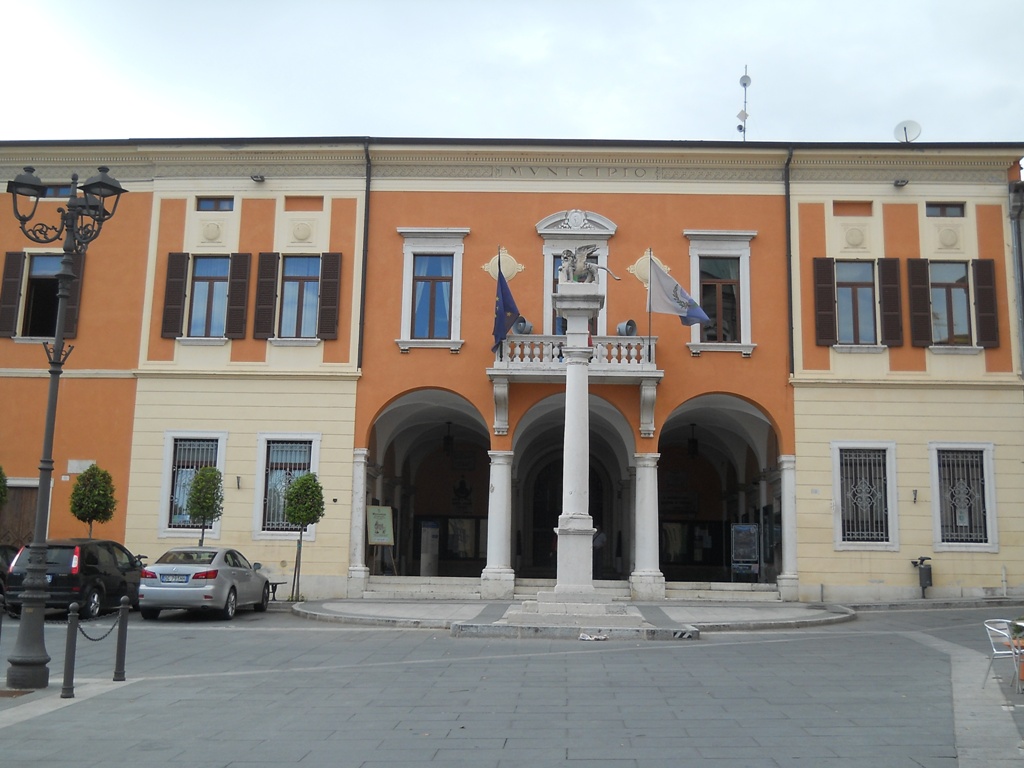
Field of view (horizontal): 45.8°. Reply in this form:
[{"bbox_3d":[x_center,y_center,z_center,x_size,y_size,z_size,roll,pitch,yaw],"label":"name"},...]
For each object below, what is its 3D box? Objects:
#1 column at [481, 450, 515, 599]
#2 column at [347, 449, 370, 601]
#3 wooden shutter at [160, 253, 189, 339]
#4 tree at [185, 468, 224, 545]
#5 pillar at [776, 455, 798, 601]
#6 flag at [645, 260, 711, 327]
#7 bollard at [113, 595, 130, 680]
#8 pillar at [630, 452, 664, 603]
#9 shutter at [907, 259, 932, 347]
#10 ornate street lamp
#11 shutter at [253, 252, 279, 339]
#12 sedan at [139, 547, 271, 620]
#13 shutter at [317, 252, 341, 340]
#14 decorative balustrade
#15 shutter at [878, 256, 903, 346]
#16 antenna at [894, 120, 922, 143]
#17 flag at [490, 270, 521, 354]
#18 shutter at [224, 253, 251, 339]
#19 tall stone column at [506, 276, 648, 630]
[{"bbox_3d":[-0.317,3.654,31.266,0.850,3.790,0.850,1,-12,1],"label":"column"},{"bbox_3d":[-3.833,3.580,31.186,0.573,3.817,0.550,1,-11,2],"label":"column"},{"bbox_3d":[-8.281,-2.180,29.866,0.499,2.167,0.060,1,-12,3],"label":"wooden shutter"},{"bbox_3d":[-7.480,3.609,29.345,0.889,3.247,0.889,1,-12,1],"label":"tree"},{"bbox_3d":[7.002,3.696,31.093,0.500,3.700,0.620,1,-12,1],"label":"pillar"},{"bbox_3d":[3.945,-2.182,28.699,1.495,1.694,0.350,1,-12,3],"label":"flag"},{"bbox_3d":[-4.503,2.939,14.038,0.140,0.960,0.140,1,-11,2],"label":"bollard"},{"bbox_3d":[3.194,3.395,28.693,0.788,3.417,0.788,1,-12,3],"label":"pillar"},{"bbox_3d":[10.595,-2.108,31.452,0.532,2.351,0.060,1,-11,2],"label":"shutter"},{"bbox_3d":[-5.320,0.418,14.132,1.460,6.020,1.400,1,-11,2],"label":"ornate street lamp"},{"bbox_3d":[-6.498,-2.328,32.149,0.532,2.349,0.060,1,-11,2],"label":"shutter"},{"bbox_3d":[-6.340,4.125,25.400,1.800,1.430,4.575,1,-8,3],"label":"sedan"},{"bbox_3d":[-4.458,-2.145,29.695,0.479,2.203,0.060,1,-12,3],"label":"shutter"},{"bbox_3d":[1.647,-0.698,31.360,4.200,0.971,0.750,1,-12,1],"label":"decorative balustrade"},{"bbox_3d":[9.087,-1.960,29.076,0.493,2.185,0.060,1,-12,3],"label":"shutter"},{"bbox_3d":[10.770,-6.870,33.000,0.740,0.760,0.400,-5,-26,26],"label":"antenna"},{"bbox_3d":[-0.142,-1.740,28.782,0.665,2.086,0.350,1,-12,3],"label":"flag"},{"bbox_3d":[-7.251,-2.331,32.179,0.536,2.344,0.060,1,-11,2],"label":"shutter"},{"bbox_3d":[1.143,1.217,21.486,2.206,6.016,2.206,1,-12,3],"label":"tall stone column"}]

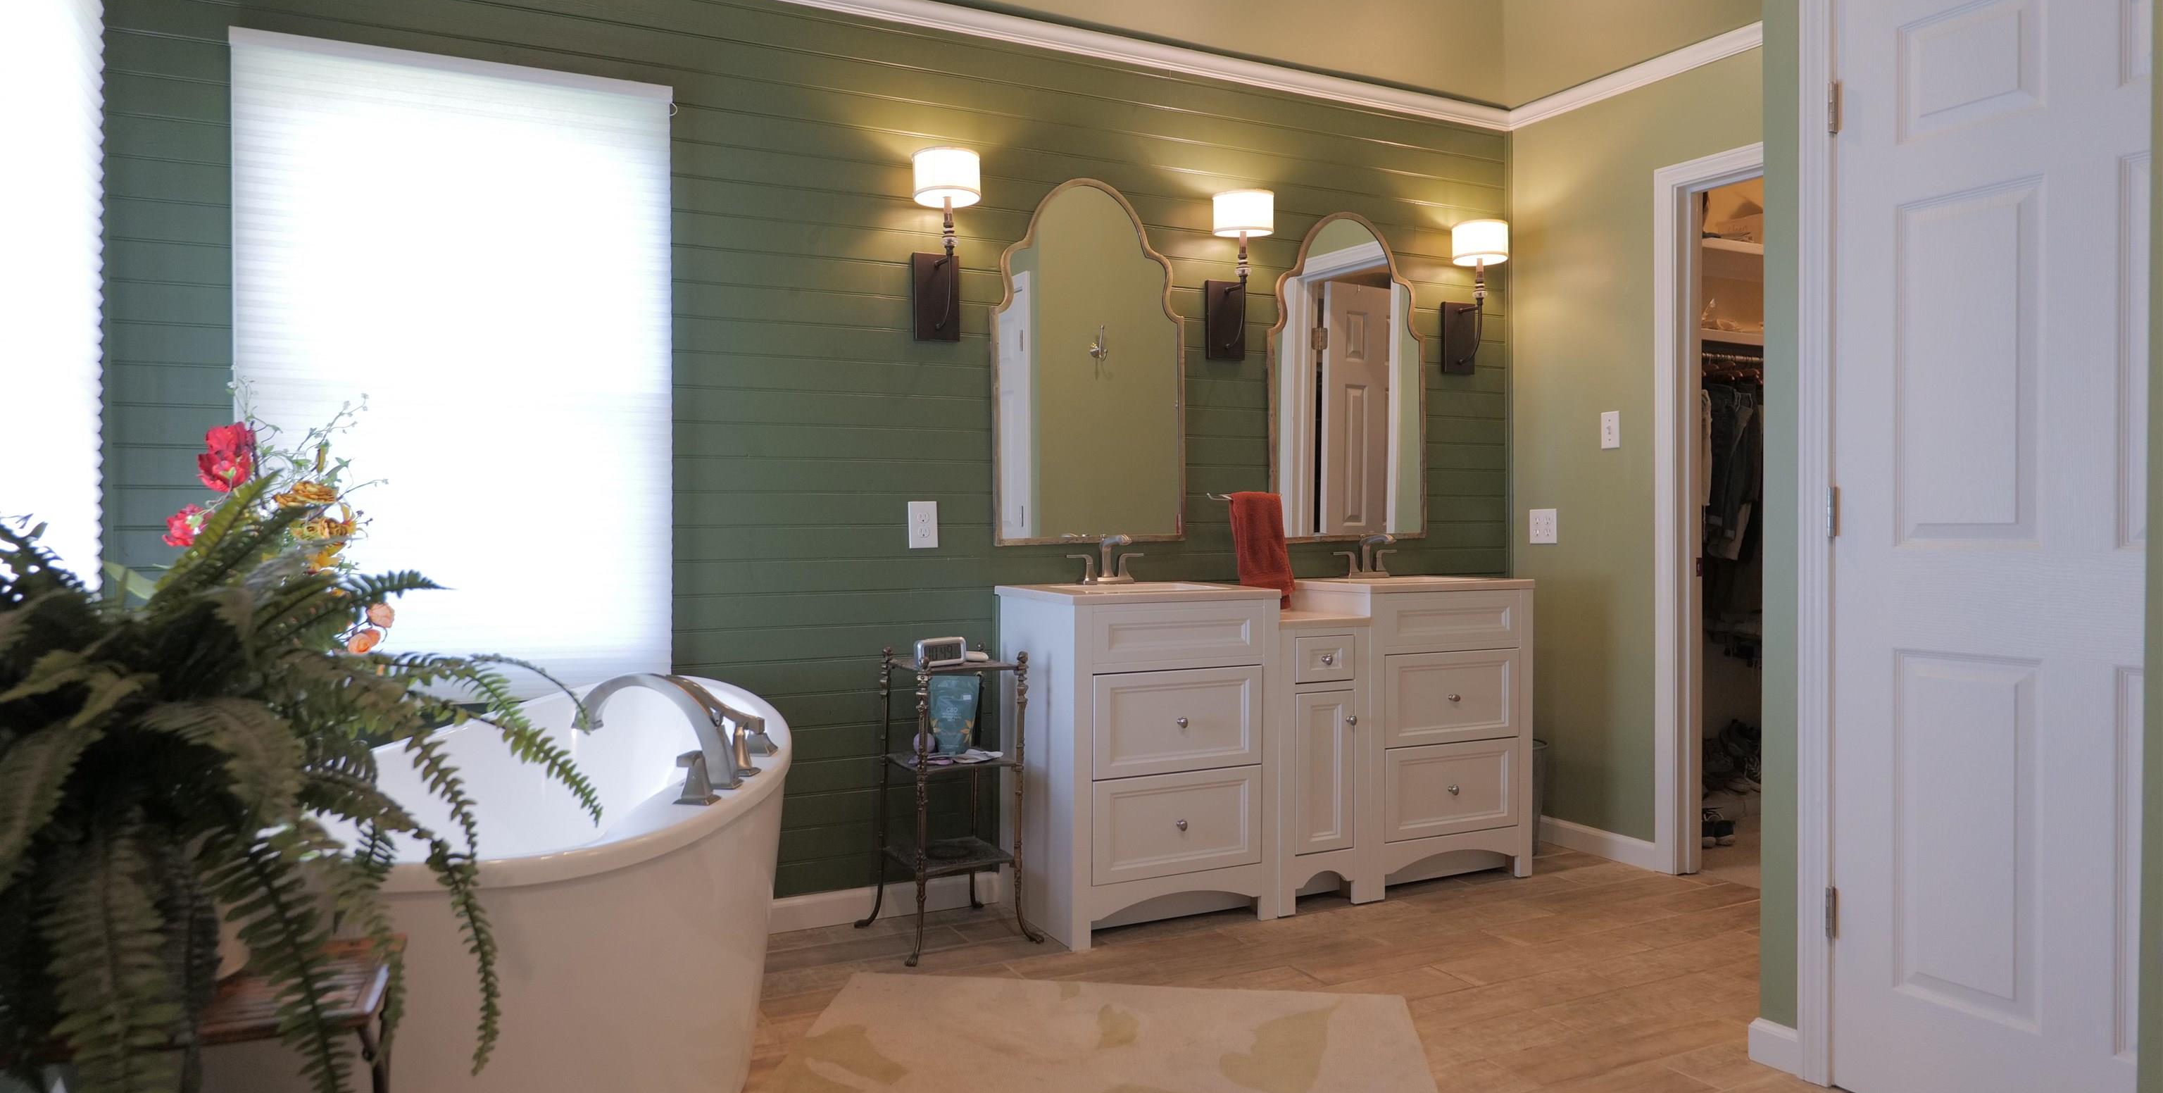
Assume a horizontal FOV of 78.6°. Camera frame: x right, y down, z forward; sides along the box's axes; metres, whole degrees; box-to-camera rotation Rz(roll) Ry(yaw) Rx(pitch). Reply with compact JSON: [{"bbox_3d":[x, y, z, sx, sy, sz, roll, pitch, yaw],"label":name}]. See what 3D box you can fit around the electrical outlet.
[{"bbox_3d":[-0.428,-0.056,3.589,0.084,0.126,0.008,-1,1,-27],"label":"electrical outlet"}]

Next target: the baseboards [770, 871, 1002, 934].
[{"bbox_3d":[-0.516,0.955,3.550,0.644,0.082,0.014,-1,1,-27],"label":"baseboards"}]

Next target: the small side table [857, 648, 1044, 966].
[{"bbox_3d":[-0.349,0.632,3.396,0.378,0.731,0.391,-1,1,-27],"label":"small side table"}]

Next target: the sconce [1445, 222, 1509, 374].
[{"bbox_3d":[1.287,-0.805,4.333,0.171,0.477,0.204,-1,1,-27],"label":"sconce"}]

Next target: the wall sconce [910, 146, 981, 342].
[{"bbox_3d":[-0.358,-0.789,3.509,0.171,0.477,0.204,-1,1,-27],"label":"wall sconce"}]

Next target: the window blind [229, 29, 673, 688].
[{"bbox_3d":[-1.419,-0.376,3.063,0.920,1.483,0.057,-1,1,-27],"label":"window blind"}]

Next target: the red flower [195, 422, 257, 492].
[{"bbox_3d":[-1.522,-0.156,2.350,0.100,0.123,0.095,-1,1,-33],"label":"red flower"}]

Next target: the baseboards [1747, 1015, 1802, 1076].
[{"bbox_3d":[1.335,0.958,2.541,0.014,0.082,0.101,-1,1,-27],"label":"baseboards"}]

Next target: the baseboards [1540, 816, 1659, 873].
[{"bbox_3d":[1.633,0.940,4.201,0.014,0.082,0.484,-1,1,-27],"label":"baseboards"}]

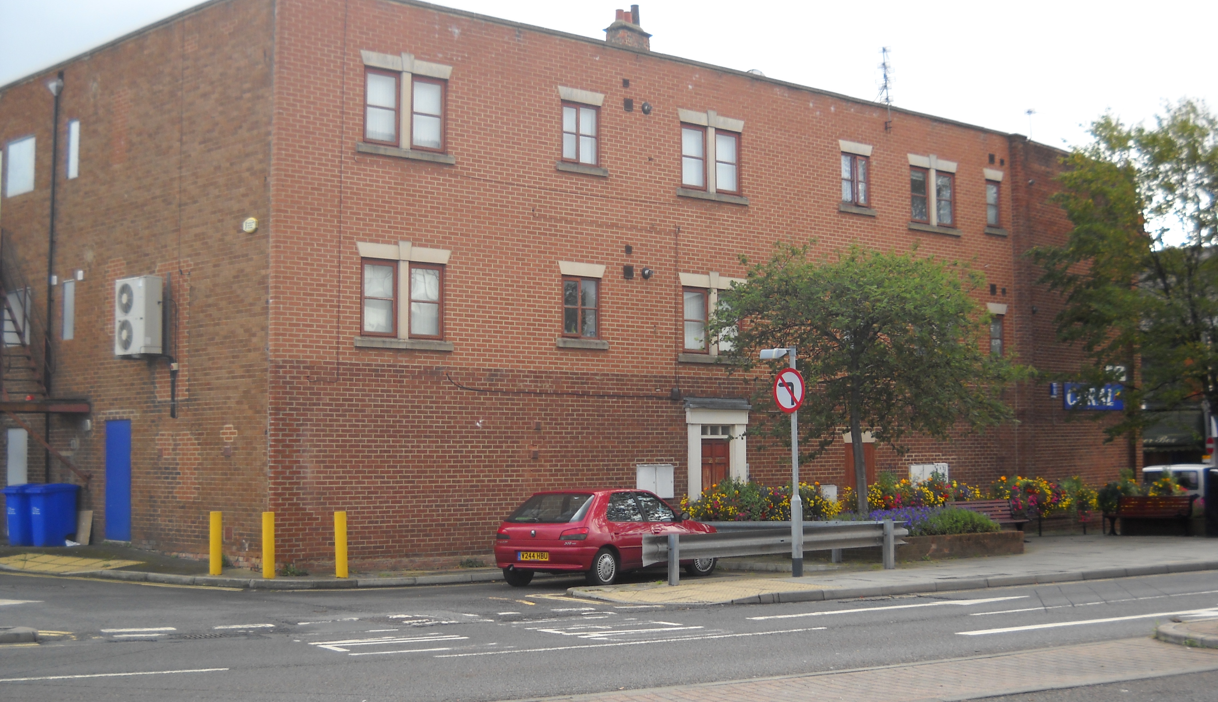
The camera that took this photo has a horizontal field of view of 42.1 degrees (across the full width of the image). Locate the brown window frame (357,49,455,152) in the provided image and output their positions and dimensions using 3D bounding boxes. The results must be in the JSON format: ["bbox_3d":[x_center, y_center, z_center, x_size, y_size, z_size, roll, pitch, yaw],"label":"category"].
[{"bbox_3d":[-3.087,-3.822,24.362,1.650,1.460,0.160,3,-5,-41],"label":"brown window frame"}]

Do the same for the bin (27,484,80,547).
[{"bbox_3d":[-9.163,2.689,26.253,0.720,1.060,0.580,3,-5,-44],"label":"bin"}]

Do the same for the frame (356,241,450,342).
[{"bbox_3d":[-3.097,-0.919,24.163,1.650,1.460,0.160,3,-5,-41],"label":"frame"}]

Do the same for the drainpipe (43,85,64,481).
[{"bbox_3d":[-9.830,-0.830,27.900,0.200,8.100,0.270,4,-5,-44],"label":"drainpipe"}]

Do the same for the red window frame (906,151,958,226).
[{"bbox_3d":[6.724,-3.315,32.814,1.620,1.450,0.160,3,-5,-41],"label":"red window frame"}]

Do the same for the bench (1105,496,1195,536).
[{"bbox_3d":[10.954,3.361,32.160,0.620,0.810,1.720,3,-5,-44],"label":"bench"}]

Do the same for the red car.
[{"bbox_3d":[0.102,2.741,23.680,1.700,1.380,4.000,-3,-4,35],"label":"red car"}]

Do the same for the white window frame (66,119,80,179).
[{"bbox_3d":[-9.384,-3.519,27.750,0.100,1.040,0.460,3,-5,-43],"label":"white window frame"}]

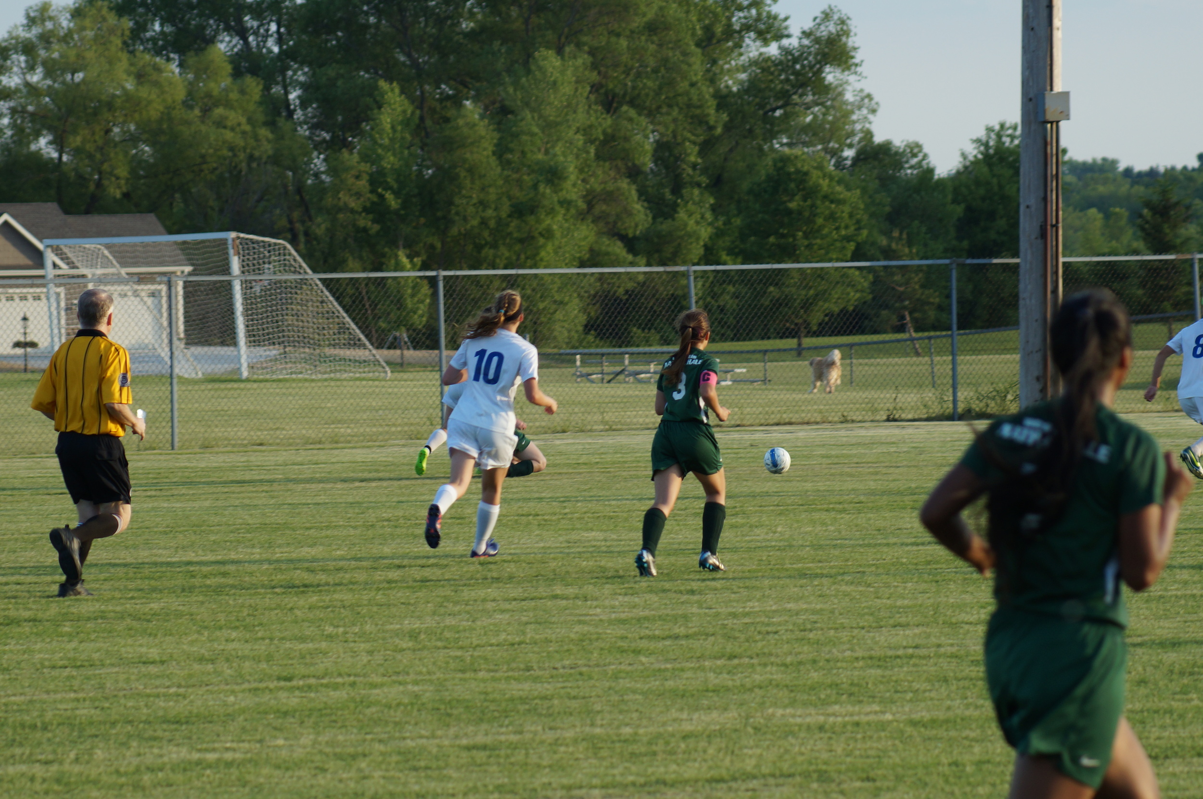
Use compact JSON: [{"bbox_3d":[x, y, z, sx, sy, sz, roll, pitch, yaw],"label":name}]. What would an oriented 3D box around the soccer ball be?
[{"bbox_3d":[1.464,0.509,58.400,0.220,0.220,0.220,-1,1,0],"label":"soccer ball"}]

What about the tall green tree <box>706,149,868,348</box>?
[{"bbox_3d":[4.104,-3.276,155.000,3.600,4.500,3.500,-1,1,0],"label":"tall green tree"}]

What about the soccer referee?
[{"bbox_3d":[-2.837,0.239,38.800,0.580,1.710,0.680,-1,1,35],"label":"soccer referee"}]

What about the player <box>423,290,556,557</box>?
[{"bbox_3d":[-0.684,0.146,42.700,0.600,1.620,0.820,-1,1,25],"label":"player"}]

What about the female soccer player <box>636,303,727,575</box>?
[{"bbox_3d":[0.465,0.250,40.100,0.520,1.540,0.680,-1,1,27],"label":"female soccer player"}]

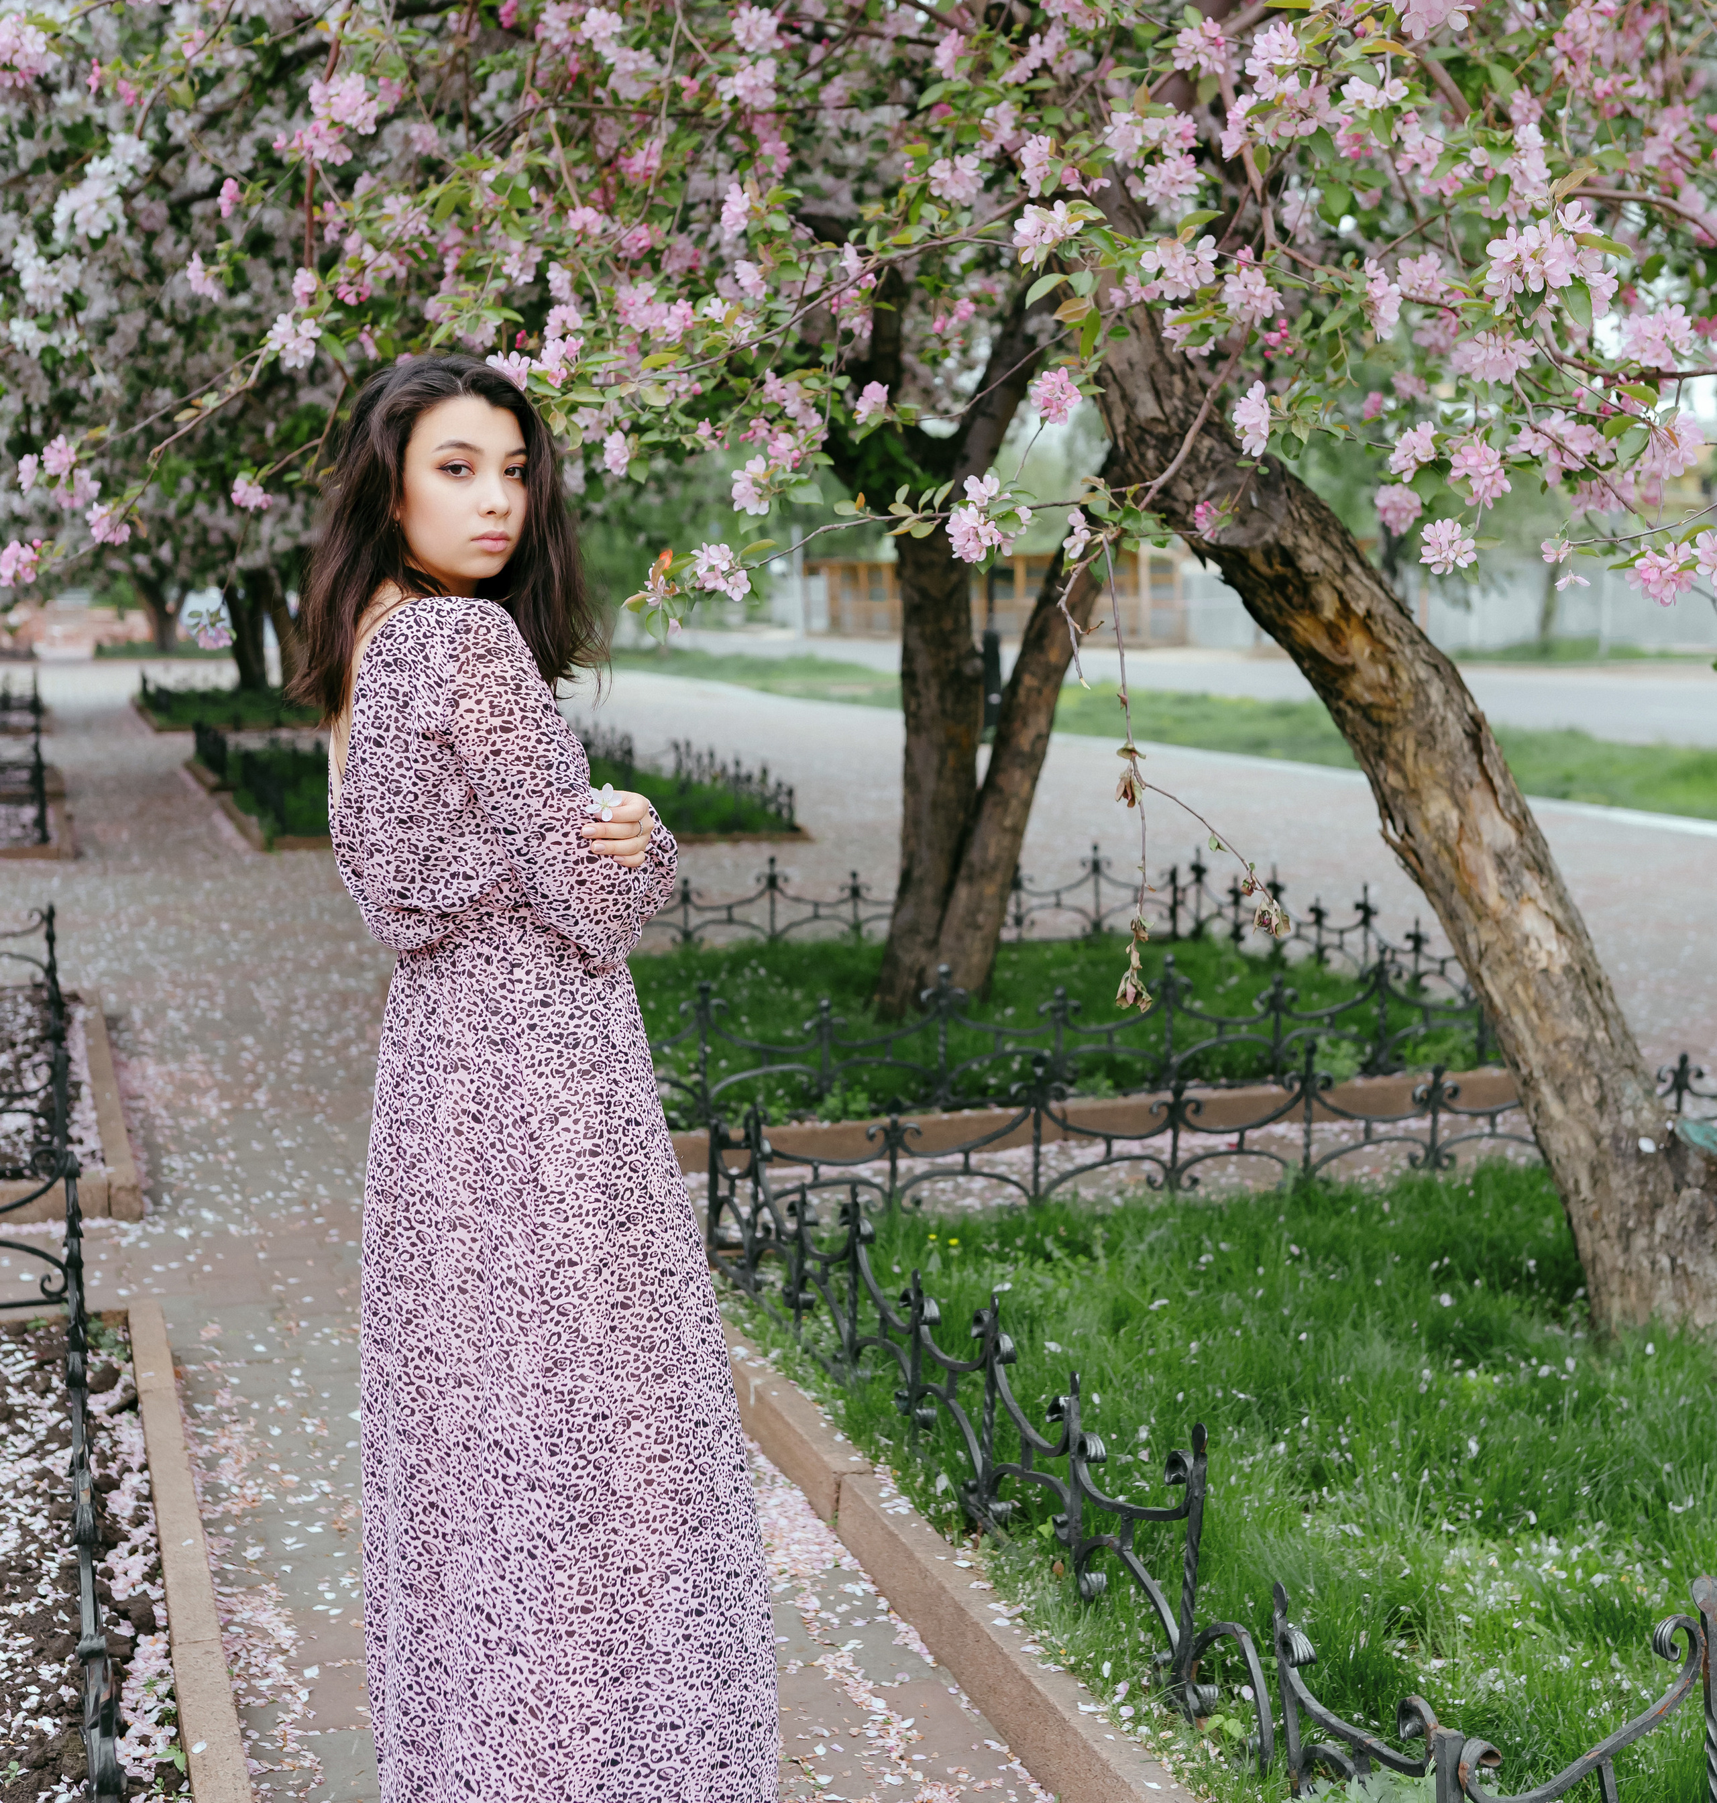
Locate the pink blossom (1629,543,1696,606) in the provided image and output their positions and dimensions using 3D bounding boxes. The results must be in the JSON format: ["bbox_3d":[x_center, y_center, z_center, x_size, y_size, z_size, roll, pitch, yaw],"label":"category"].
[{"bbox_3d":[0.915,-0.372,2.850,0.076,0.073,0.063,2,8,17],"label":"pink blossom"}]

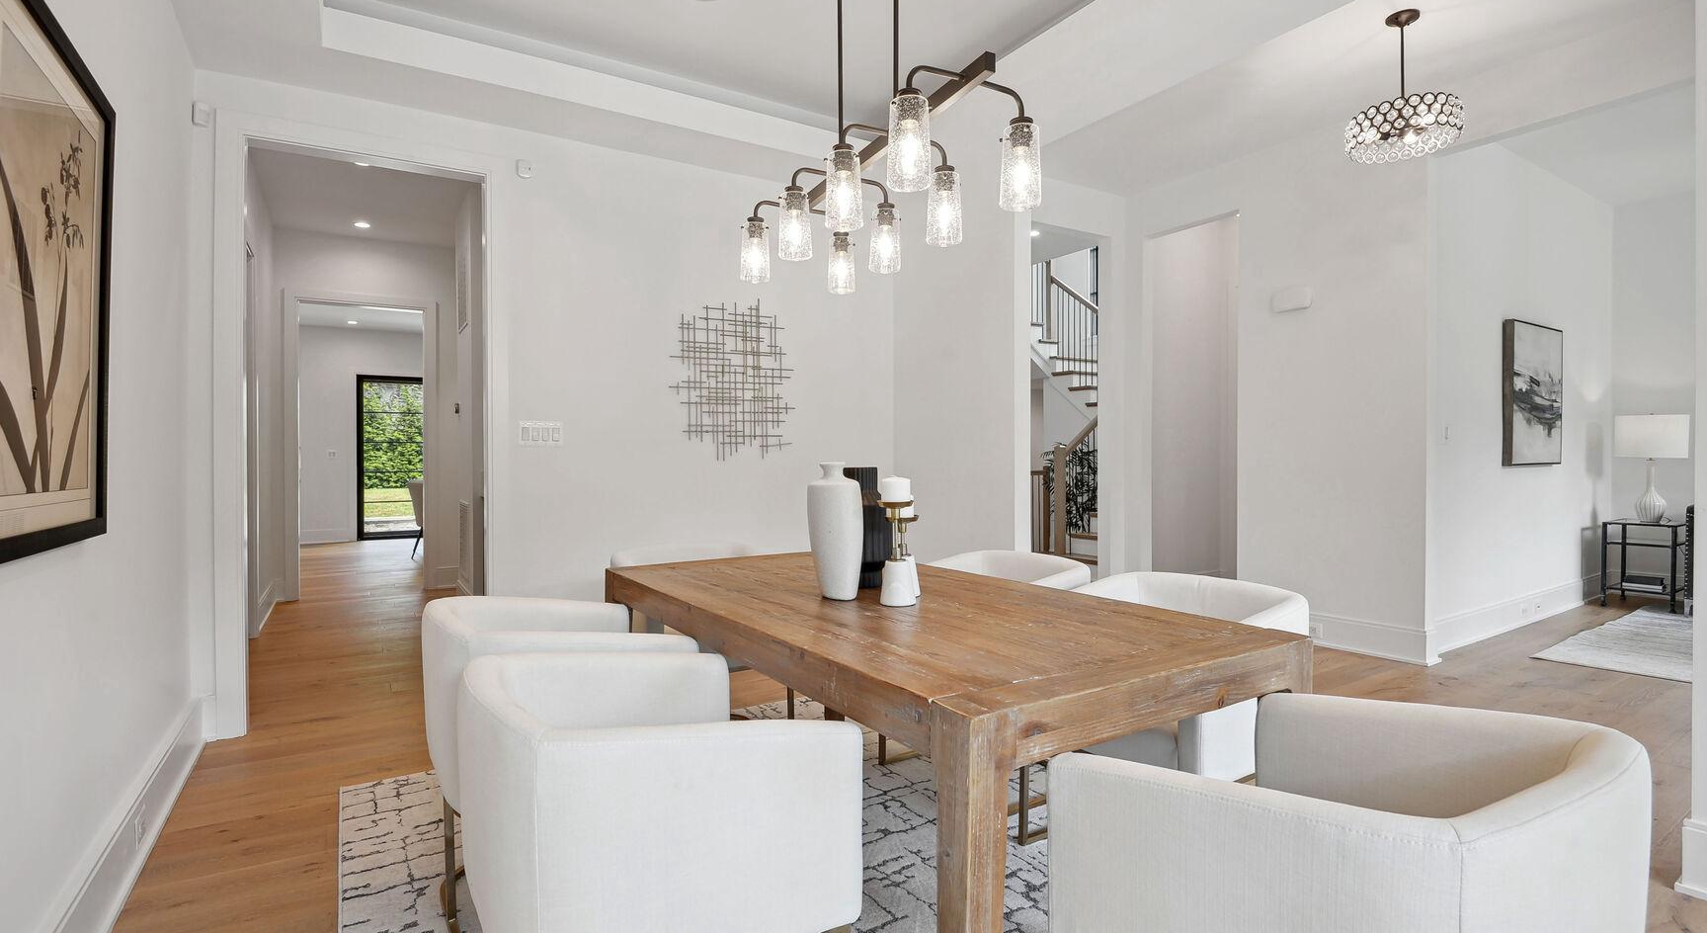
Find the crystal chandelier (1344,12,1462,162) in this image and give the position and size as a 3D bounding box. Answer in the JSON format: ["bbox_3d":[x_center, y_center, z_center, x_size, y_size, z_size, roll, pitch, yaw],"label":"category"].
[{"bbox_3d":[2.511,-1.759,3.463,0.445,0.582,0.445,0,0,-34],"label":"crystal chandelier"}]

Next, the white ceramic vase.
[{"bbox_3d":[-0.047,0.168,1.990,0.147,0.354,0.147,0,0,0],"label":"white ceramic vase"}]

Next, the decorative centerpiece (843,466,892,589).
[{"bbox_3d":[0.017,0.175,2.185,0.195,0.338,0.195,0,0,0],"label":"decorative centerpiece"}]

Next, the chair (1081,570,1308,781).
[{"bbox_3d":[0.869,0.720,2.112,0.585,0.750,0.555,0,0,-34],"label":"chair"}]

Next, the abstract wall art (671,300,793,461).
[{"bbox_3d":[-0.663,-0.492,4.290,0.765,0.925,0.045,0,0,-34],"label":"abstract wall art"}]

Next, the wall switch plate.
[{"bbox_3d":[-1.537,-0.159,3.730,0.199,0.113,0.010,0,0,-34],"label":"wall switch plate"}]

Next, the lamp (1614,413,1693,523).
[{"bbox_3d":[6.189,0.015,5.877,0.405,0.837,0.405,0,0,-34],"label":"lamp"}]

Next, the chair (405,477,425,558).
[{"bbox_3d":[-5.075,0.636,9.145,0.575,0.892,0.525,0,0,-34],"label":"chair"}]

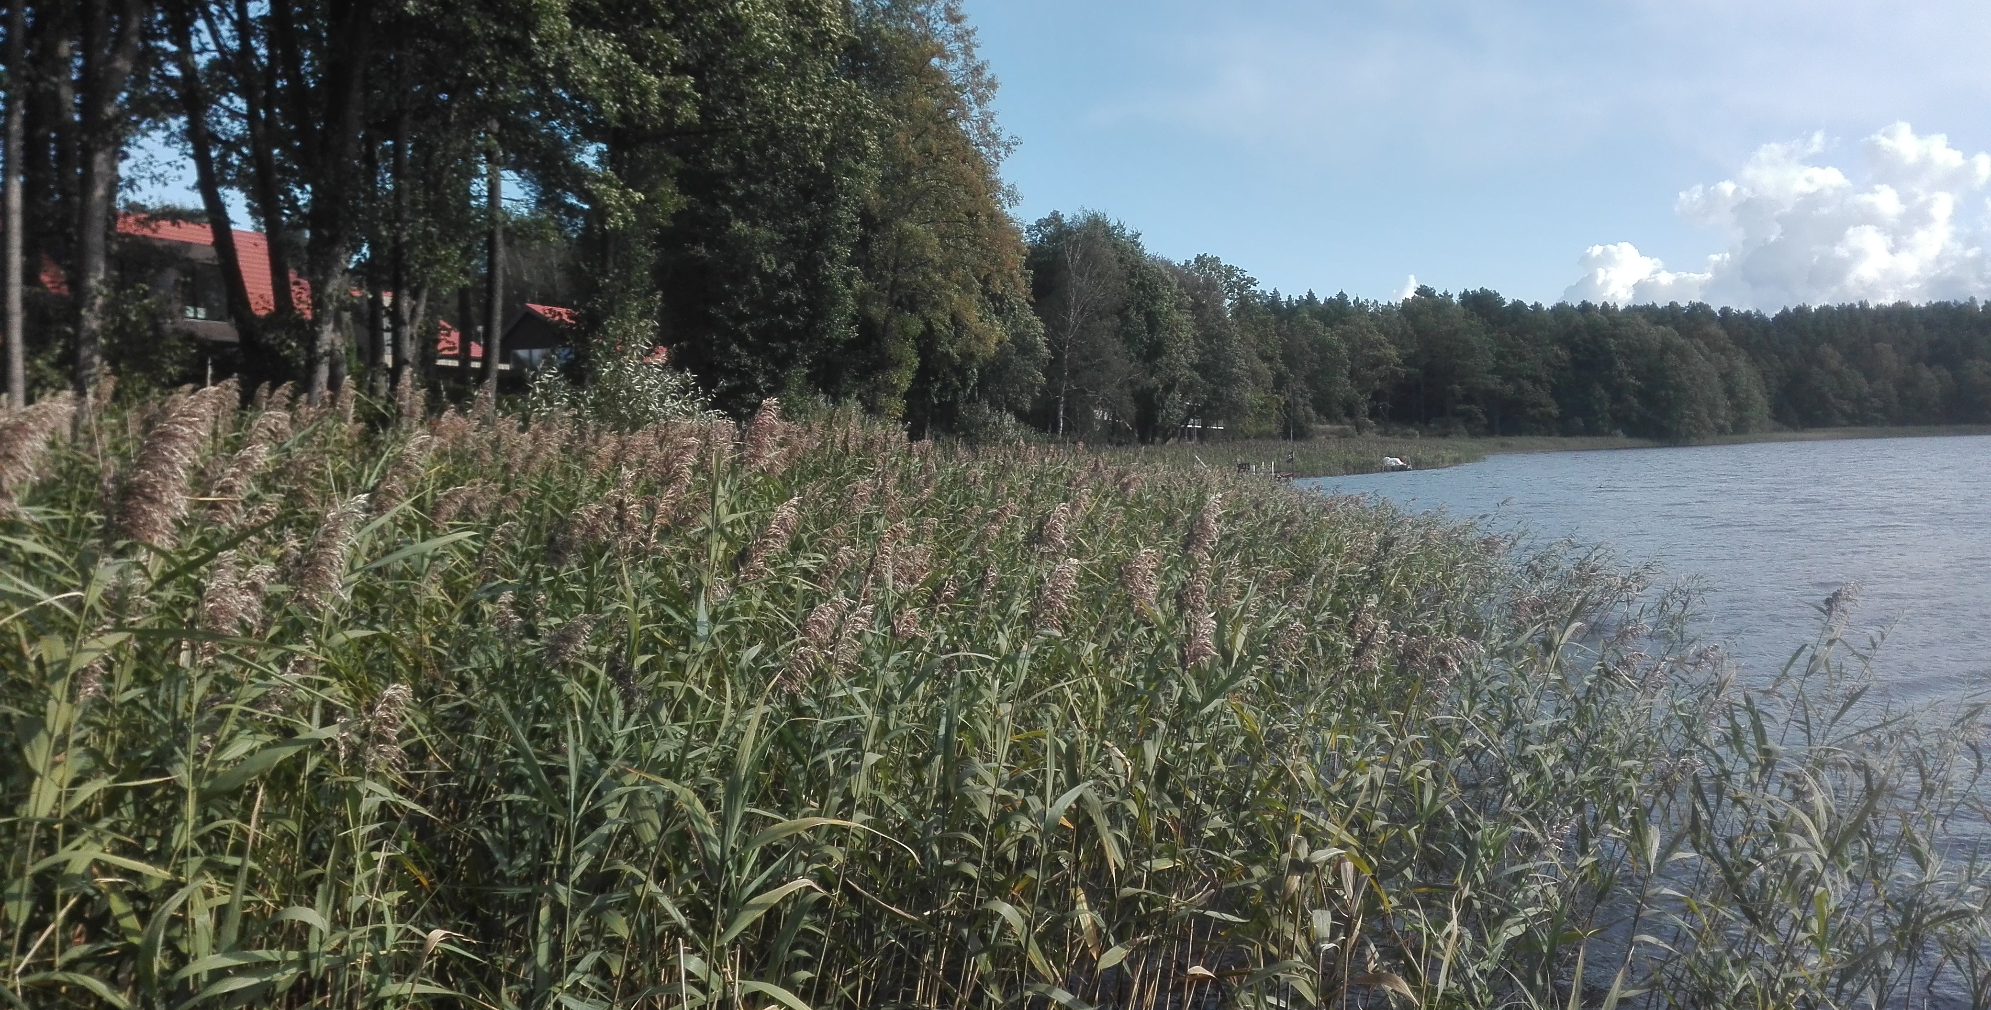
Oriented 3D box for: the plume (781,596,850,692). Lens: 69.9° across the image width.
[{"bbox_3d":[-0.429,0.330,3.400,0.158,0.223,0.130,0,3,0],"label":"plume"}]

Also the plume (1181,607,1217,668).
[{"bbox_3d":[0.703,0.455,4.900,0.098,0.195,0.088,8,3,0],"label":"plume"}]

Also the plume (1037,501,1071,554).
[{"bbox_3d":[0.233,0.090,5.700,0.097,0.192,0.087,18,3,0],"label":"plume"}]

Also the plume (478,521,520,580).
[{"bbox_3d":[-1.497,0.136,4.300,0.123,0.173,0.110,0,3,0],"label":"plume"}]

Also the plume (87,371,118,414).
[{"bbox_3d":[-4.762,-0.597,7.600,0.131,0.219,0.118,10,3,0],"label":"plume"}]

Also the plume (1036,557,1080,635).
[{"bbox_3d":[0.186,0.268,4.200,0.082,0.216,0.074,18,3,0],"label":"plume"}]

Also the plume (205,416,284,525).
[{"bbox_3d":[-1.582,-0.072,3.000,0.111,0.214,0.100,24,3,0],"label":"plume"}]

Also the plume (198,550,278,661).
[{"bbox_3d":[-1.542,0.204,2.900,0.132,0.209,0.119,12,3,0],"label":"plume"}]

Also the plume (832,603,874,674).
[{"bbox_3d":[-0.360,0.338,3.600,0.099,0.175,0.100,0,3,0],"label":"plume"}]

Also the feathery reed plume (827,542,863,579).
[{"bbox_3d":[-0.508,0.186,4.800,0.117,0.117,0.100,0,3,0],"label":"feathery reed plume"}]

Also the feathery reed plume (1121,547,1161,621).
[{"bbox_3d":[0.449,0.243,4.400,0.121,0.219,0.120,0,3,0],"label":"feathery reed plume"}]

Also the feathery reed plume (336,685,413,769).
[{"bbox_3d":[-1.218,0.436,2.800,0.148,0.169,0.120,0,3,0],"label":"feathery reed plume"}]

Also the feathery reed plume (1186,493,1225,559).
[{"bbox_3d":[0.737,0.074,5.000,0.132,0.228,0.120,0,3,0],"label":"feathery reed plume"}]

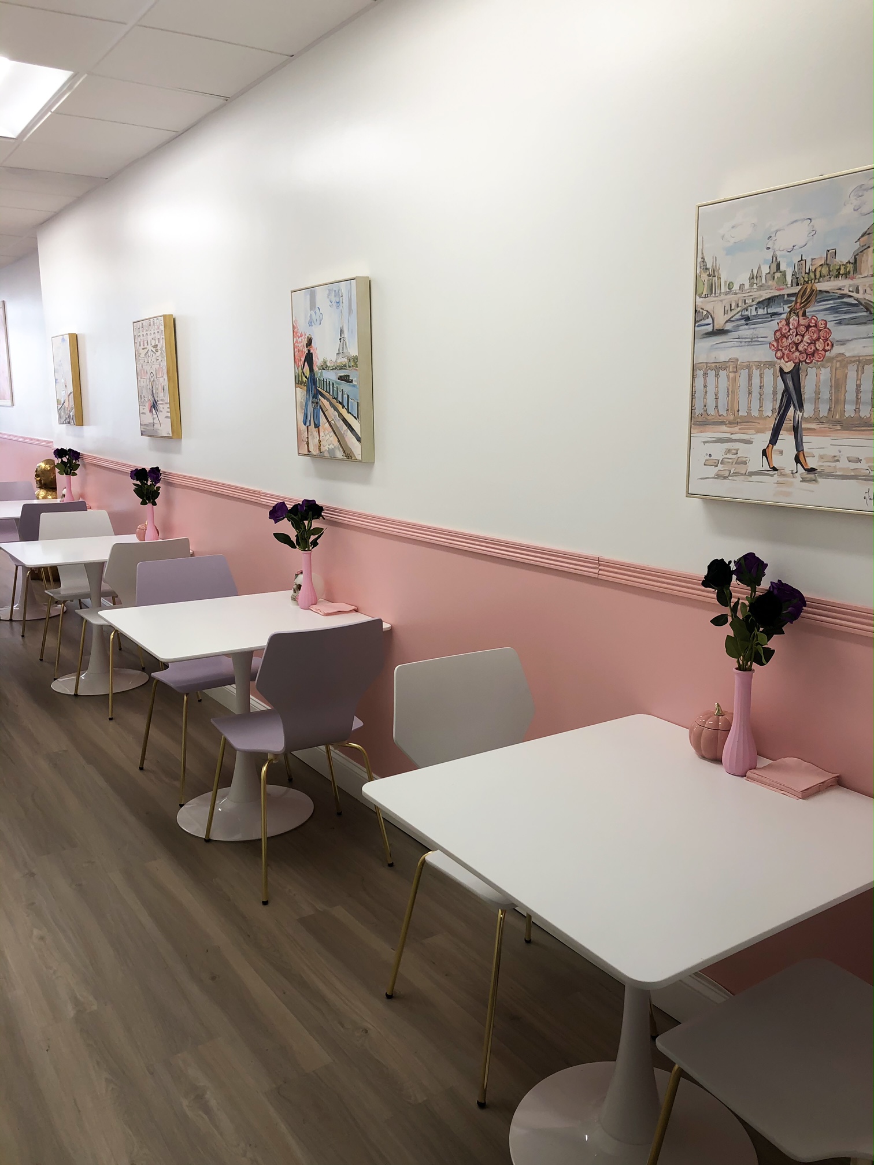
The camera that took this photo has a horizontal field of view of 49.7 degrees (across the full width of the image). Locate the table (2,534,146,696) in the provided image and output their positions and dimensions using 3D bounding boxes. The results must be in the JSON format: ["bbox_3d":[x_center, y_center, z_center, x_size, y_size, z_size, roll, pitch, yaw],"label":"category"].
[{"bbox_3d":[-1.804,0.186,5.031,0.809,0.752,0.809,-7,13,-31],"label":"table"}]

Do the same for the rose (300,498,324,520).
[{"bbox_3d":[-0.466,-0.273,3.509,0.078,0.074,0.078,-8,14,-33],"label":"rose"}]

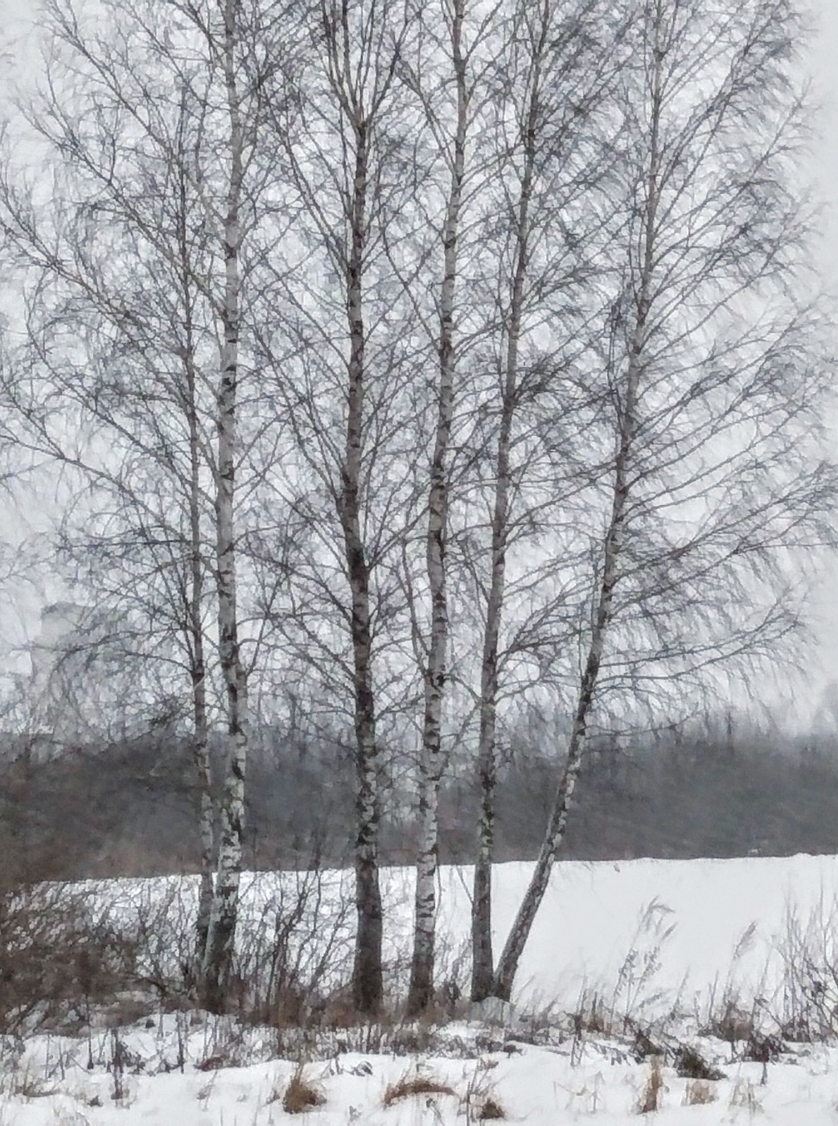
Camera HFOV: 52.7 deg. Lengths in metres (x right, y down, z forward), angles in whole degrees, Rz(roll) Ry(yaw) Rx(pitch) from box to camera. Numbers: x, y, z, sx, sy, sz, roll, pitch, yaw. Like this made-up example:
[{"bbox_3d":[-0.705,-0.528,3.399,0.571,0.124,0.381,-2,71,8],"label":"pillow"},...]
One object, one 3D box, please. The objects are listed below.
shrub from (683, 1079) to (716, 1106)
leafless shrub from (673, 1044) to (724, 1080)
[{"bbox_3d":[1.777,3.361,5.370,0.200,0.155,0.160,-5,-18,15],"label":"shrub"},{"bbox_3d":[1.965,3.514,5.952,0.330,0.220,0.270,-5,-18,15],"label":"leafless shrub"}]

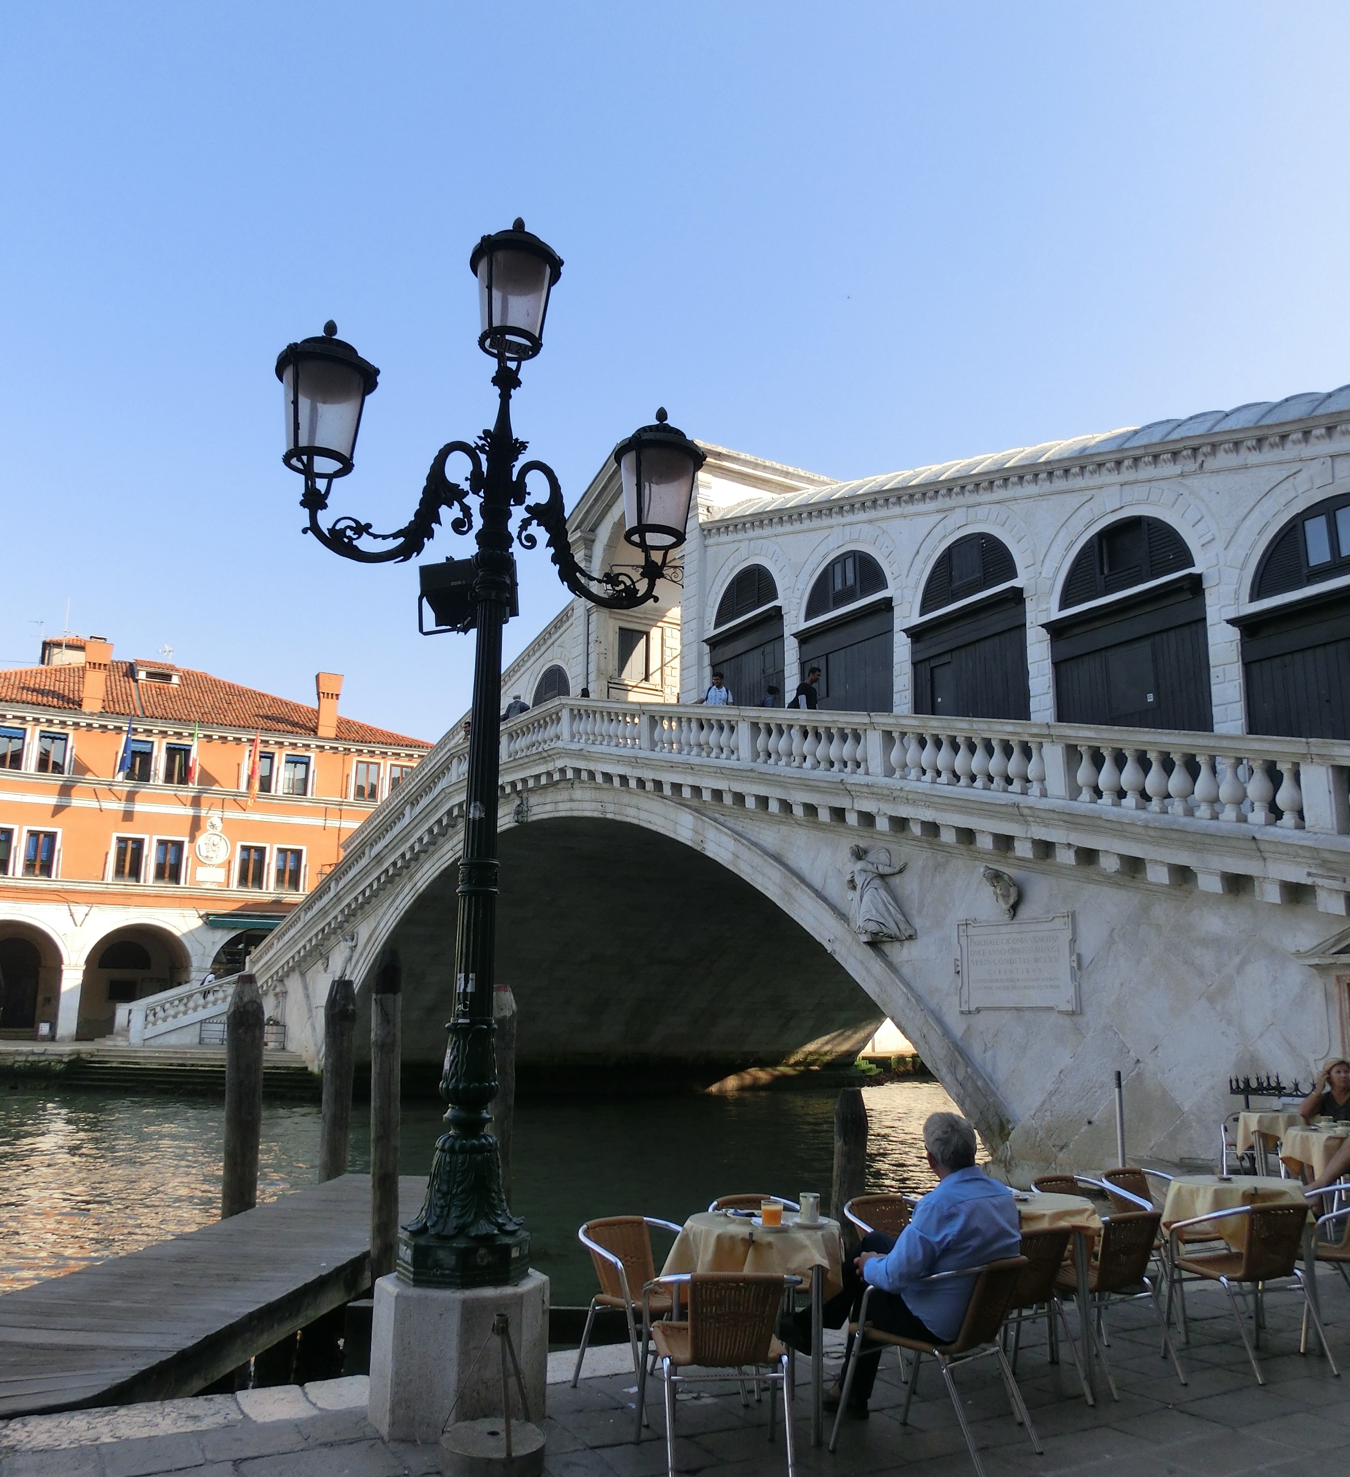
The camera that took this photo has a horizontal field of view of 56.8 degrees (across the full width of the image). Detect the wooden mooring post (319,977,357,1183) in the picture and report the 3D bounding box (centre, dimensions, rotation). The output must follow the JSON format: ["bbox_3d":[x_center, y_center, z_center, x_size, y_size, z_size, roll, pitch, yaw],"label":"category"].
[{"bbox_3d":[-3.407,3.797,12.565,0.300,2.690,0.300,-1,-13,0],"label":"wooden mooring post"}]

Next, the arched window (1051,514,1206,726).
[{"bbox_3d":[7.407,-1.451,20.194,0.350,4.200,2.850,8,-14,-32],"label":"arched window"}]

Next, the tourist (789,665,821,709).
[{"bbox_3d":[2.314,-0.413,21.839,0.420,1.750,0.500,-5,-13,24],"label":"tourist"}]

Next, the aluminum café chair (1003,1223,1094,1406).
[{"bbox_3d":[1.442,2.509,5.517,0.560,0.730,0.590,9,-15,-30],"label":"aluminum café chair"}]

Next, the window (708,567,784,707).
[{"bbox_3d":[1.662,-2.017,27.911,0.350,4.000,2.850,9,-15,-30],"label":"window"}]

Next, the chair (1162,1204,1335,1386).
[{"bbox_3d":[2.695,2.539,5.830,0.560,0.745,0.580,5,-13,-22],"label":"chair"}]

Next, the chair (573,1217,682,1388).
[{"bbox_3d":[-0.082,2.538,5.570,0.560,0.735,0.590,10,-16,-36],"label":"chair"}]

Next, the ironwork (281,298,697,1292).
[{"bbox_3d":[-0.806,-0.152,5.560,2.180,4.800,0.580,8,-14,-34],"label":"ironwork"}]

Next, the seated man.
[{"bbox_3d":[0.930,2.142,5.017,0.820,1.260,0.600,-10,-17,41],"label":"seated man"}]

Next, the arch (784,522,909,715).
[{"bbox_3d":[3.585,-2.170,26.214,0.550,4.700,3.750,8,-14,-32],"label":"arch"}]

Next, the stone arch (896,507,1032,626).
[{"bbox_3d":[5.141,-3.243,22.157,0.350,1.800,3.200,9,-15,-30],"label":"stone arch"}]

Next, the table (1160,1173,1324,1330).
[{"bbox_3d":[2.824,2.616,6.172,0.760,0.740,0.760,-4,-12,19],"label":"table"}]

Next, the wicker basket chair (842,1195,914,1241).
[{"bbox_3d":[1.165,2.615,6.006,0.560,0.730,0.590,9,-15,-31],"label":"wicker basket chair"}]

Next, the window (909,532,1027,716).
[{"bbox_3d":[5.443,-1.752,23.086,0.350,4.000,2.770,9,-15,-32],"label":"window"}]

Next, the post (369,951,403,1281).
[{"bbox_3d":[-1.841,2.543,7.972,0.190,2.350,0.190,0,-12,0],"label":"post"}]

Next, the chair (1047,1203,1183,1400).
[{"bbox_3d":[1.940,2.551,5.753,0.560,0.730,0.590,9,-15,-31],"label":"chair"}]

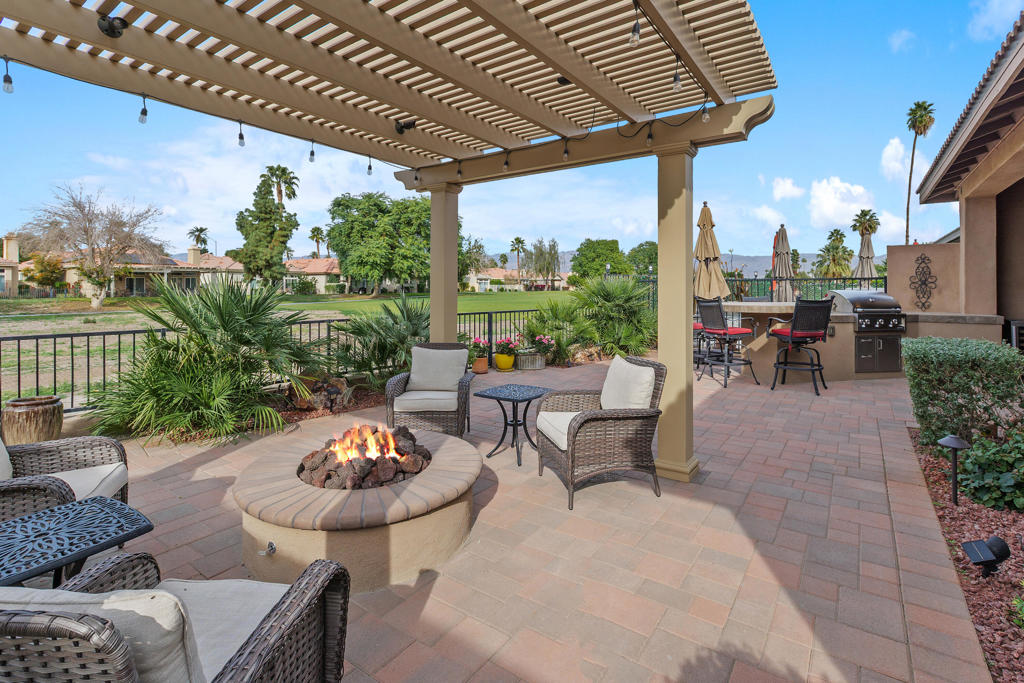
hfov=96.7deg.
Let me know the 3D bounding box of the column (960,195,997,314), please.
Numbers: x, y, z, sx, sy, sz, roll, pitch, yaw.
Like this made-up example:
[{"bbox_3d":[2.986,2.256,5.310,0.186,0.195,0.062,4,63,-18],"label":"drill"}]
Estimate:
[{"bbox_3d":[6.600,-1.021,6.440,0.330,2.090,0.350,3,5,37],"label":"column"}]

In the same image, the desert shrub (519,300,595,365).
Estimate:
[{"bbox_3d":[0.750,-0.177,7.500,1.200,1.080,1.100,0,4,0],"label":"desert shrub"}]

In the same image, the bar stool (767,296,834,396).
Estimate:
[{"bbox_3d":[3.700,0.030,5.850,0.580,1.200,0.620,0,5,-5],"label":"bar stool"}]

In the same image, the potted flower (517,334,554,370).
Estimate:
[{"bbox_3d":[0.387,0.145,7.477,0.600,0.560,0.450,0,5,0],"label":"potted flower"}]

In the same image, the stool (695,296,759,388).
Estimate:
[{"bbox_3d":[2.990,-0.028,6.310,0.620,1.200,0.580,-2,5,-17],"label":"stool"}]

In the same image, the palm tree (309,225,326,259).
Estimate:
[{"bbox_3d":[-40.601,-17.535,95.000,3.600,13.000,3.600,0,5,0],"label":"palm tree"}]

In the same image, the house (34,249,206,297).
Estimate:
[{"bbox_3d":[-43.200,-7.620,51.000,15.500,5.200,12.000,-3,5,-29],"label":"house"}]

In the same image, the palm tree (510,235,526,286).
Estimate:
[{"bbox_3d":[1.257,-14.889,88.000,3.000,10.600,3.000,0,4,0],"label":"palm tree"}]

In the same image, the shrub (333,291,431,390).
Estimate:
[{"bbox_3d":[-1.680,-0.050,6.100,1.350,1.250,1.200,0,4,0],"label":"shrub"}]

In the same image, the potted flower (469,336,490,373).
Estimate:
[{"bbox_3d":[-0.470,0.189,6.800,0.320,0.560,0.320,0,4,0],"label":"potted flower"}]

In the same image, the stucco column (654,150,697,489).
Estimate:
[{"bbox_3d":[1.245,-0.239,3.420,0.260,2.440,0.260,3,5,37],"label":"stucco column"}]

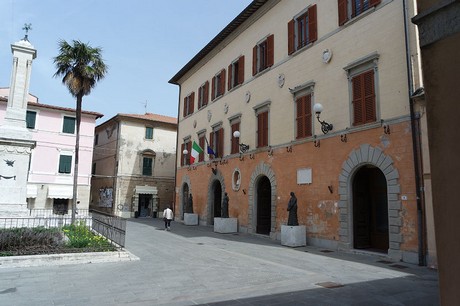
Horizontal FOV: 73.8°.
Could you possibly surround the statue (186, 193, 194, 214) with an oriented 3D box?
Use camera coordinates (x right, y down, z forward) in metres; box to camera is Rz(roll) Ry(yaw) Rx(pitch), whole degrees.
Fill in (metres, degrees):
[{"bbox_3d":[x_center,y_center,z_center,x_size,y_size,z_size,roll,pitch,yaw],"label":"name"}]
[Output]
[{"bbox_3d":[-3.230,4.223,25.541,0.450,1.611,0.460,6,-10,-30],"label":"statue"}]

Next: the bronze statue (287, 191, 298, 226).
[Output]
[{"bbox_3d":[3.142,2.817,15.330,0.460,1.627,0.500,7,-10,-30],"label":"bronze statue"}]

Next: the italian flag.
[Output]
[{"bbox_3d":[-2.776,-0.017,25.621,1.050,1.800,0.350,7,-10,-30],"label":"italian flag"}]

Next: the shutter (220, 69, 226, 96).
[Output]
[{"bbox_3d":[-0.512,-5.642,24.830,0.060,2.078,0.610,7,-10,-30],"label":"shutter"}]

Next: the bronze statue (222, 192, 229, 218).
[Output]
[{"bbox_3d":[-0.258,3.525,20.562,0.450,1.681,0.480,6,-10,-30],"label":"bronze statue"}]

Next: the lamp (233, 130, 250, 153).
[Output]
[{"bbox_3d":[0.760,-0.720,19.859,1.148,1.360,0.462,6,-10,-30],"label":"lamp"}]

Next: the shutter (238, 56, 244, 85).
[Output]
[{"bbox_3d":[0.853,-5.821,21.561,0.070,1.974,0.560,6,-10,-30],"label":"shutter"}]

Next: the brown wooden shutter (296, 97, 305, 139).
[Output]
[{"bbox_3d":[3.694,-1.828,16.094,0.070,2.170,0.546,6,-10,-30],"label":"brown wooden shutter"}]

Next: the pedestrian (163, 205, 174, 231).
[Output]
[{"bbox_3d":[-4.208,4.398,21.110,0.550,1.740,0.420,4,-9,-17],"label":"pedestrian"}]

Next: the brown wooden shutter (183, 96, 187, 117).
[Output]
[{"bbox_3d":[-4.521,-4.538,30.706,0.070,1.974,0.546,6,-10,-30],"label":"brown wooden shutter"}]

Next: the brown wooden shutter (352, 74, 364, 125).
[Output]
[{"bbox_3d":[5.640,-2.323,13.507,0.050,2.237,0.582,7,-10,-30],"label":"brown wooden shutter"}]

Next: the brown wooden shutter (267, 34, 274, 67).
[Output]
[{"bbox_3d":[2.615,-6.464,19.513,0.060,2.033,0.610,7,-10,-30],"label":"brown wooden shutter"}]

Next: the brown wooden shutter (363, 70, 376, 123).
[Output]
[{"bbox_3d":[5.922,-2.390,13.026,0.050,2.237,0.582,7,-10,-30],"label":"brown wooden shutter"}]

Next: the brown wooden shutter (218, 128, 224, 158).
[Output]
[{"bbox_3d":[-0.647,-0.713,23.298,0.070,2.184,0.560,6,-10,-30],"label":"brown wooden shutter"}]

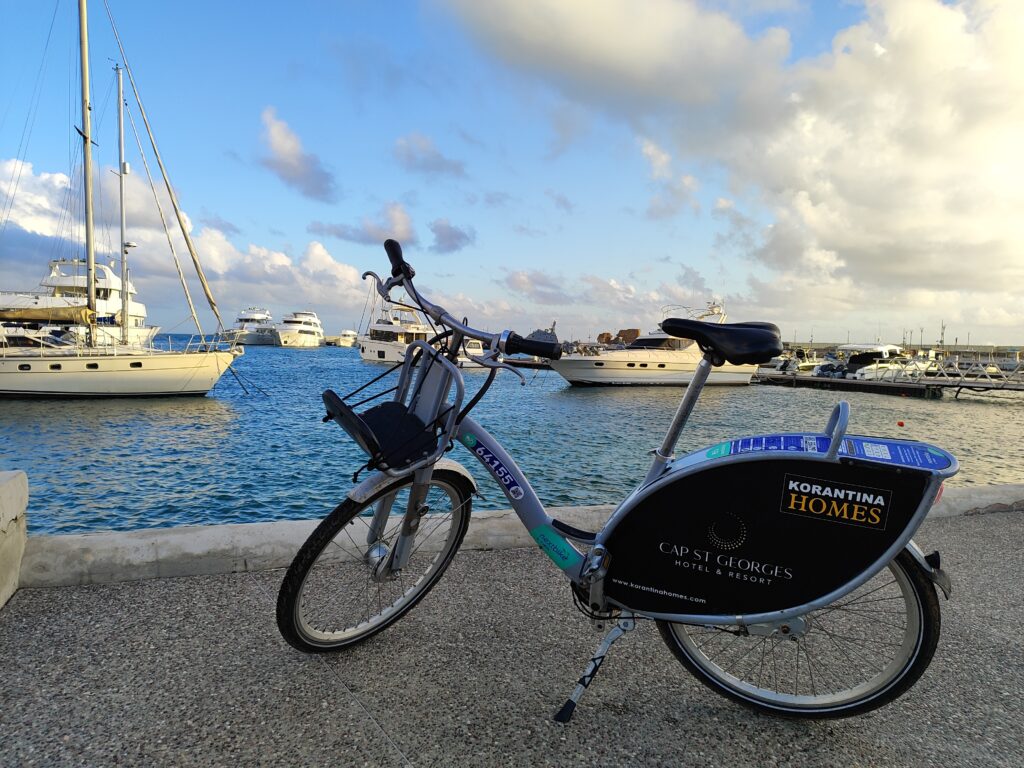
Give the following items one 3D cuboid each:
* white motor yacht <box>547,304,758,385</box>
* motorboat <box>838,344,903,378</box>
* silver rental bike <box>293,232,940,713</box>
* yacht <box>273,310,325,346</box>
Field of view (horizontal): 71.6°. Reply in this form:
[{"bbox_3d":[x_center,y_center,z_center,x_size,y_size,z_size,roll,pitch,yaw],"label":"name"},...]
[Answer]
[{"bbox_3d":[7.450,-2.328,38.600,12.200,4.700,3.900,-1,4,-20],"label":"white motor yacht"},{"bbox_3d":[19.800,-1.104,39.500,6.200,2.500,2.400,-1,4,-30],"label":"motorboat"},{"bbox_3d":[0.190,0.250,1.800,1.660,1.200,0.640,2,13,20],"label":"silver rental bike"},{"bbox_3d":[-49.300,-12.829,164.000,6.200,7.900,23.000,1,4,2],"label":"yacht"}]

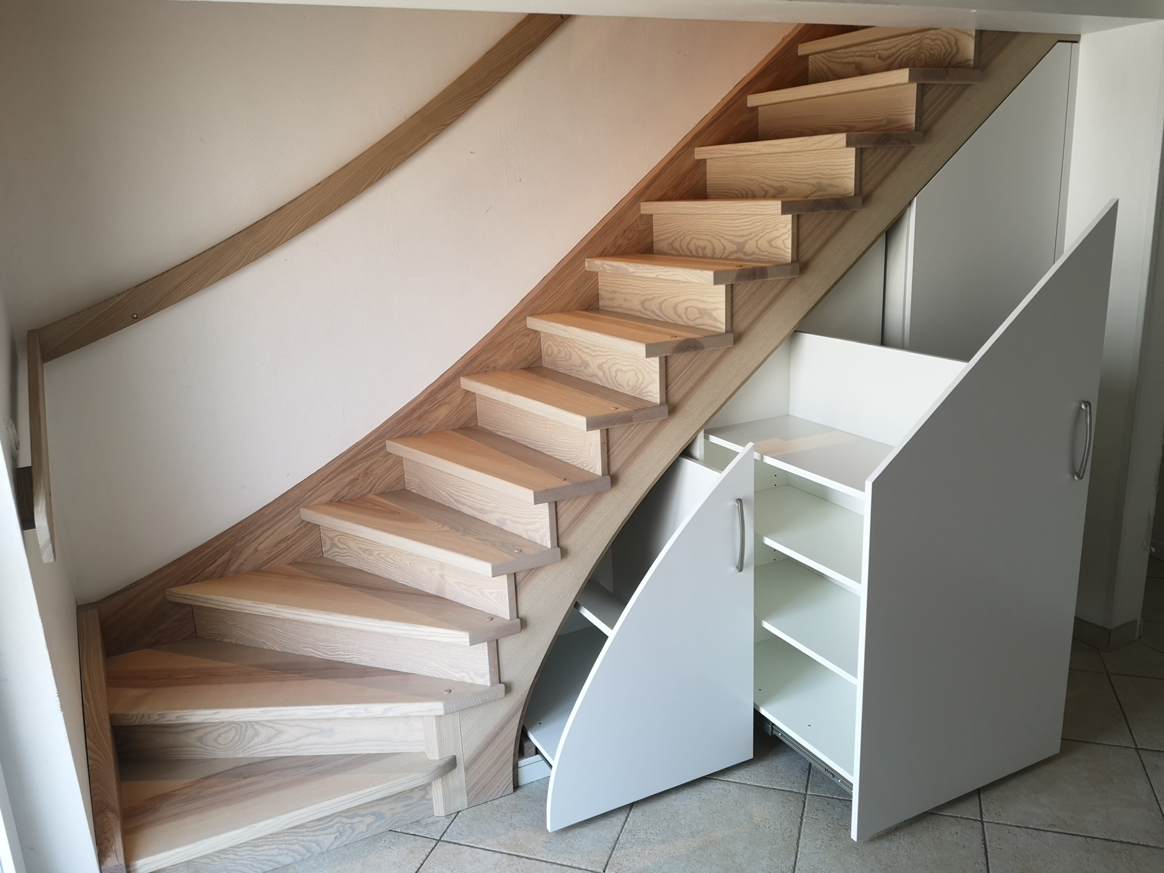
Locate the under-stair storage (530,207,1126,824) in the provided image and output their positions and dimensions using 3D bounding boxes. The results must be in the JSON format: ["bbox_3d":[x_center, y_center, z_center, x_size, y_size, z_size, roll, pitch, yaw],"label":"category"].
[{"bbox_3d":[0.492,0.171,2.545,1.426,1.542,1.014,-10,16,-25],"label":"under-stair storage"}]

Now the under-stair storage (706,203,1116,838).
[{"bbox_3d":[0.849,0.149,2.567,0.762,1.542,0.745,-10,16,-25],"label":"under-stair storage"}]

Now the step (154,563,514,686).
[{"bbox_3d":[-0.661,0.531,2.722,1.122,0.180,0.369,3,16,20],"label":"step"}]

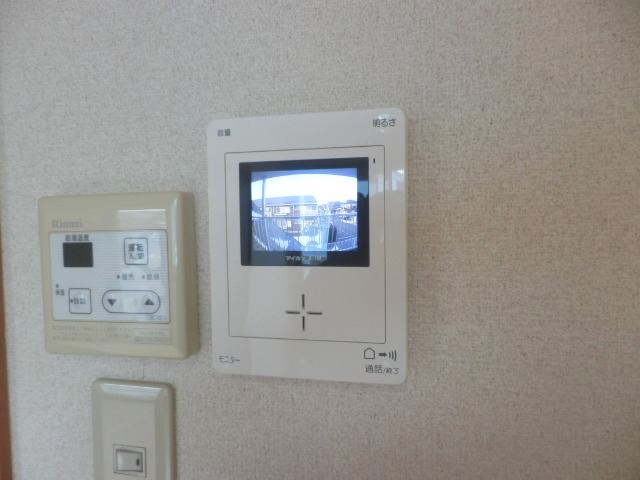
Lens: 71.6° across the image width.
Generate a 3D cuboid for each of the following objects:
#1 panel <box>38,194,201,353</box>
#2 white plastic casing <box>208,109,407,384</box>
[{"bbox_3d":[-0.149,0.026,0.330,0.117,0.117,0.021,0,2,11],"label":"panel"},{"bbox_3d":[-0.008,0.005,0.300,0.131,0.173,0.022,0,2,11],"label":"white plastic casing"}]

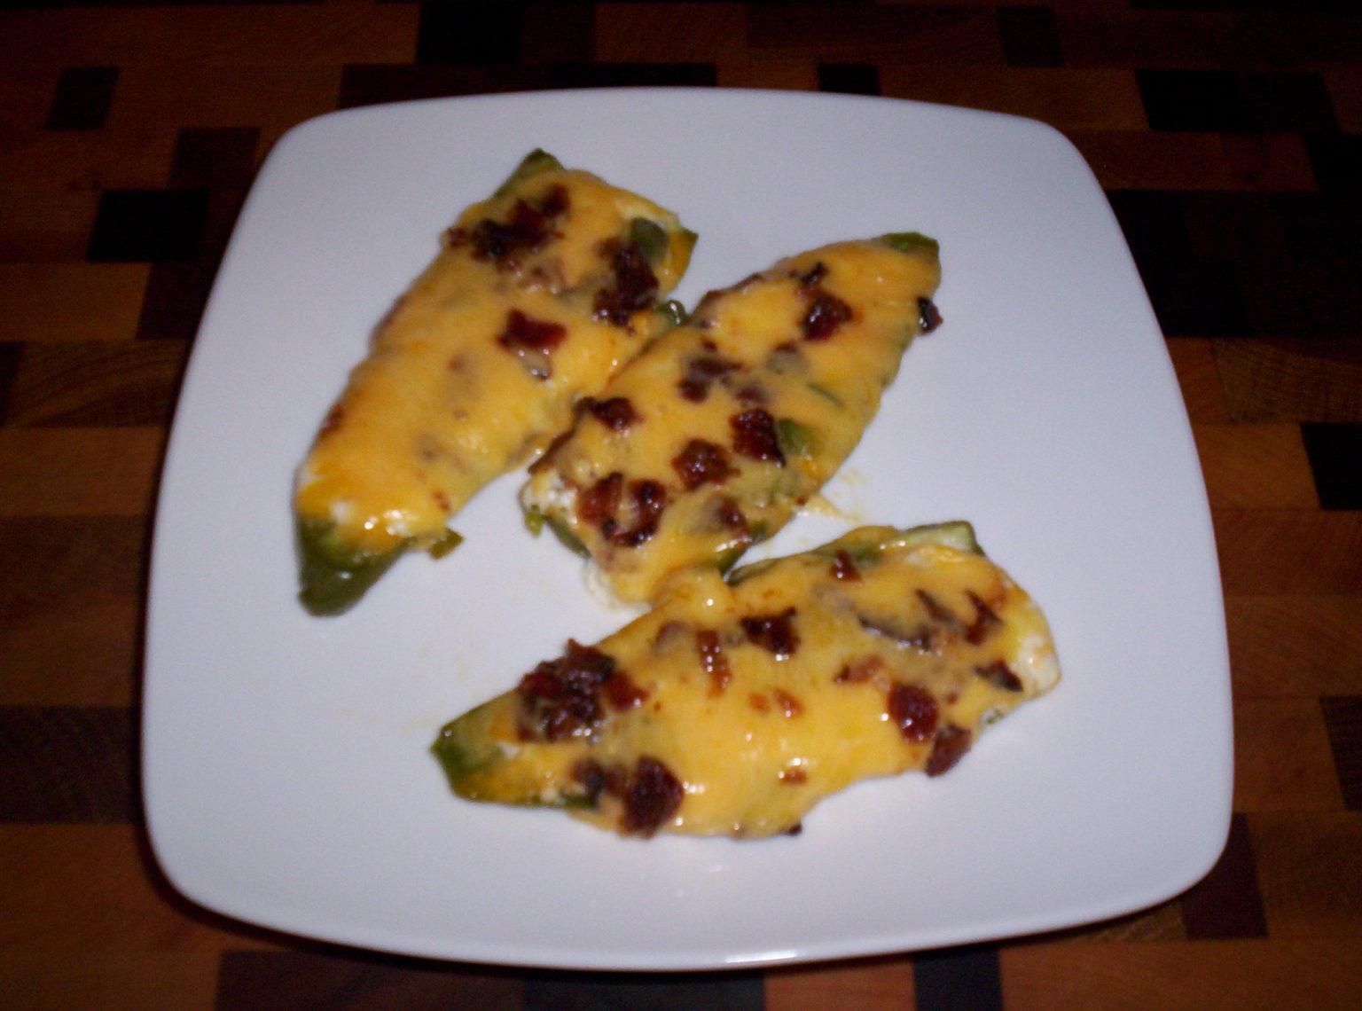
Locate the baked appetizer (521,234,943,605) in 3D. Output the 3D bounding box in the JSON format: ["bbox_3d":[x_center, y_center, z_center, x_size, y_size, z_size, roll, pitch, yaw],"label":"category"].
[{"bbox_3d":[0.013,-0.019,0.236,0.038,0.020,0.086,39,66,20],"label":"baked appetizer"}]

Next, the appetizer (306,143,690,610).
[{"bbox_3d":[-0.031,-0.020,0.235,0.043,0.020,0.095,23,61,12],"label":"appetizer"}]

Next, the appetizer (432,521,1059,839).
[{"bbox_3d":[0.010,0.027,0.208,0.089,0.020,0.041,-12,60,-8],"label":"appetizer"}]

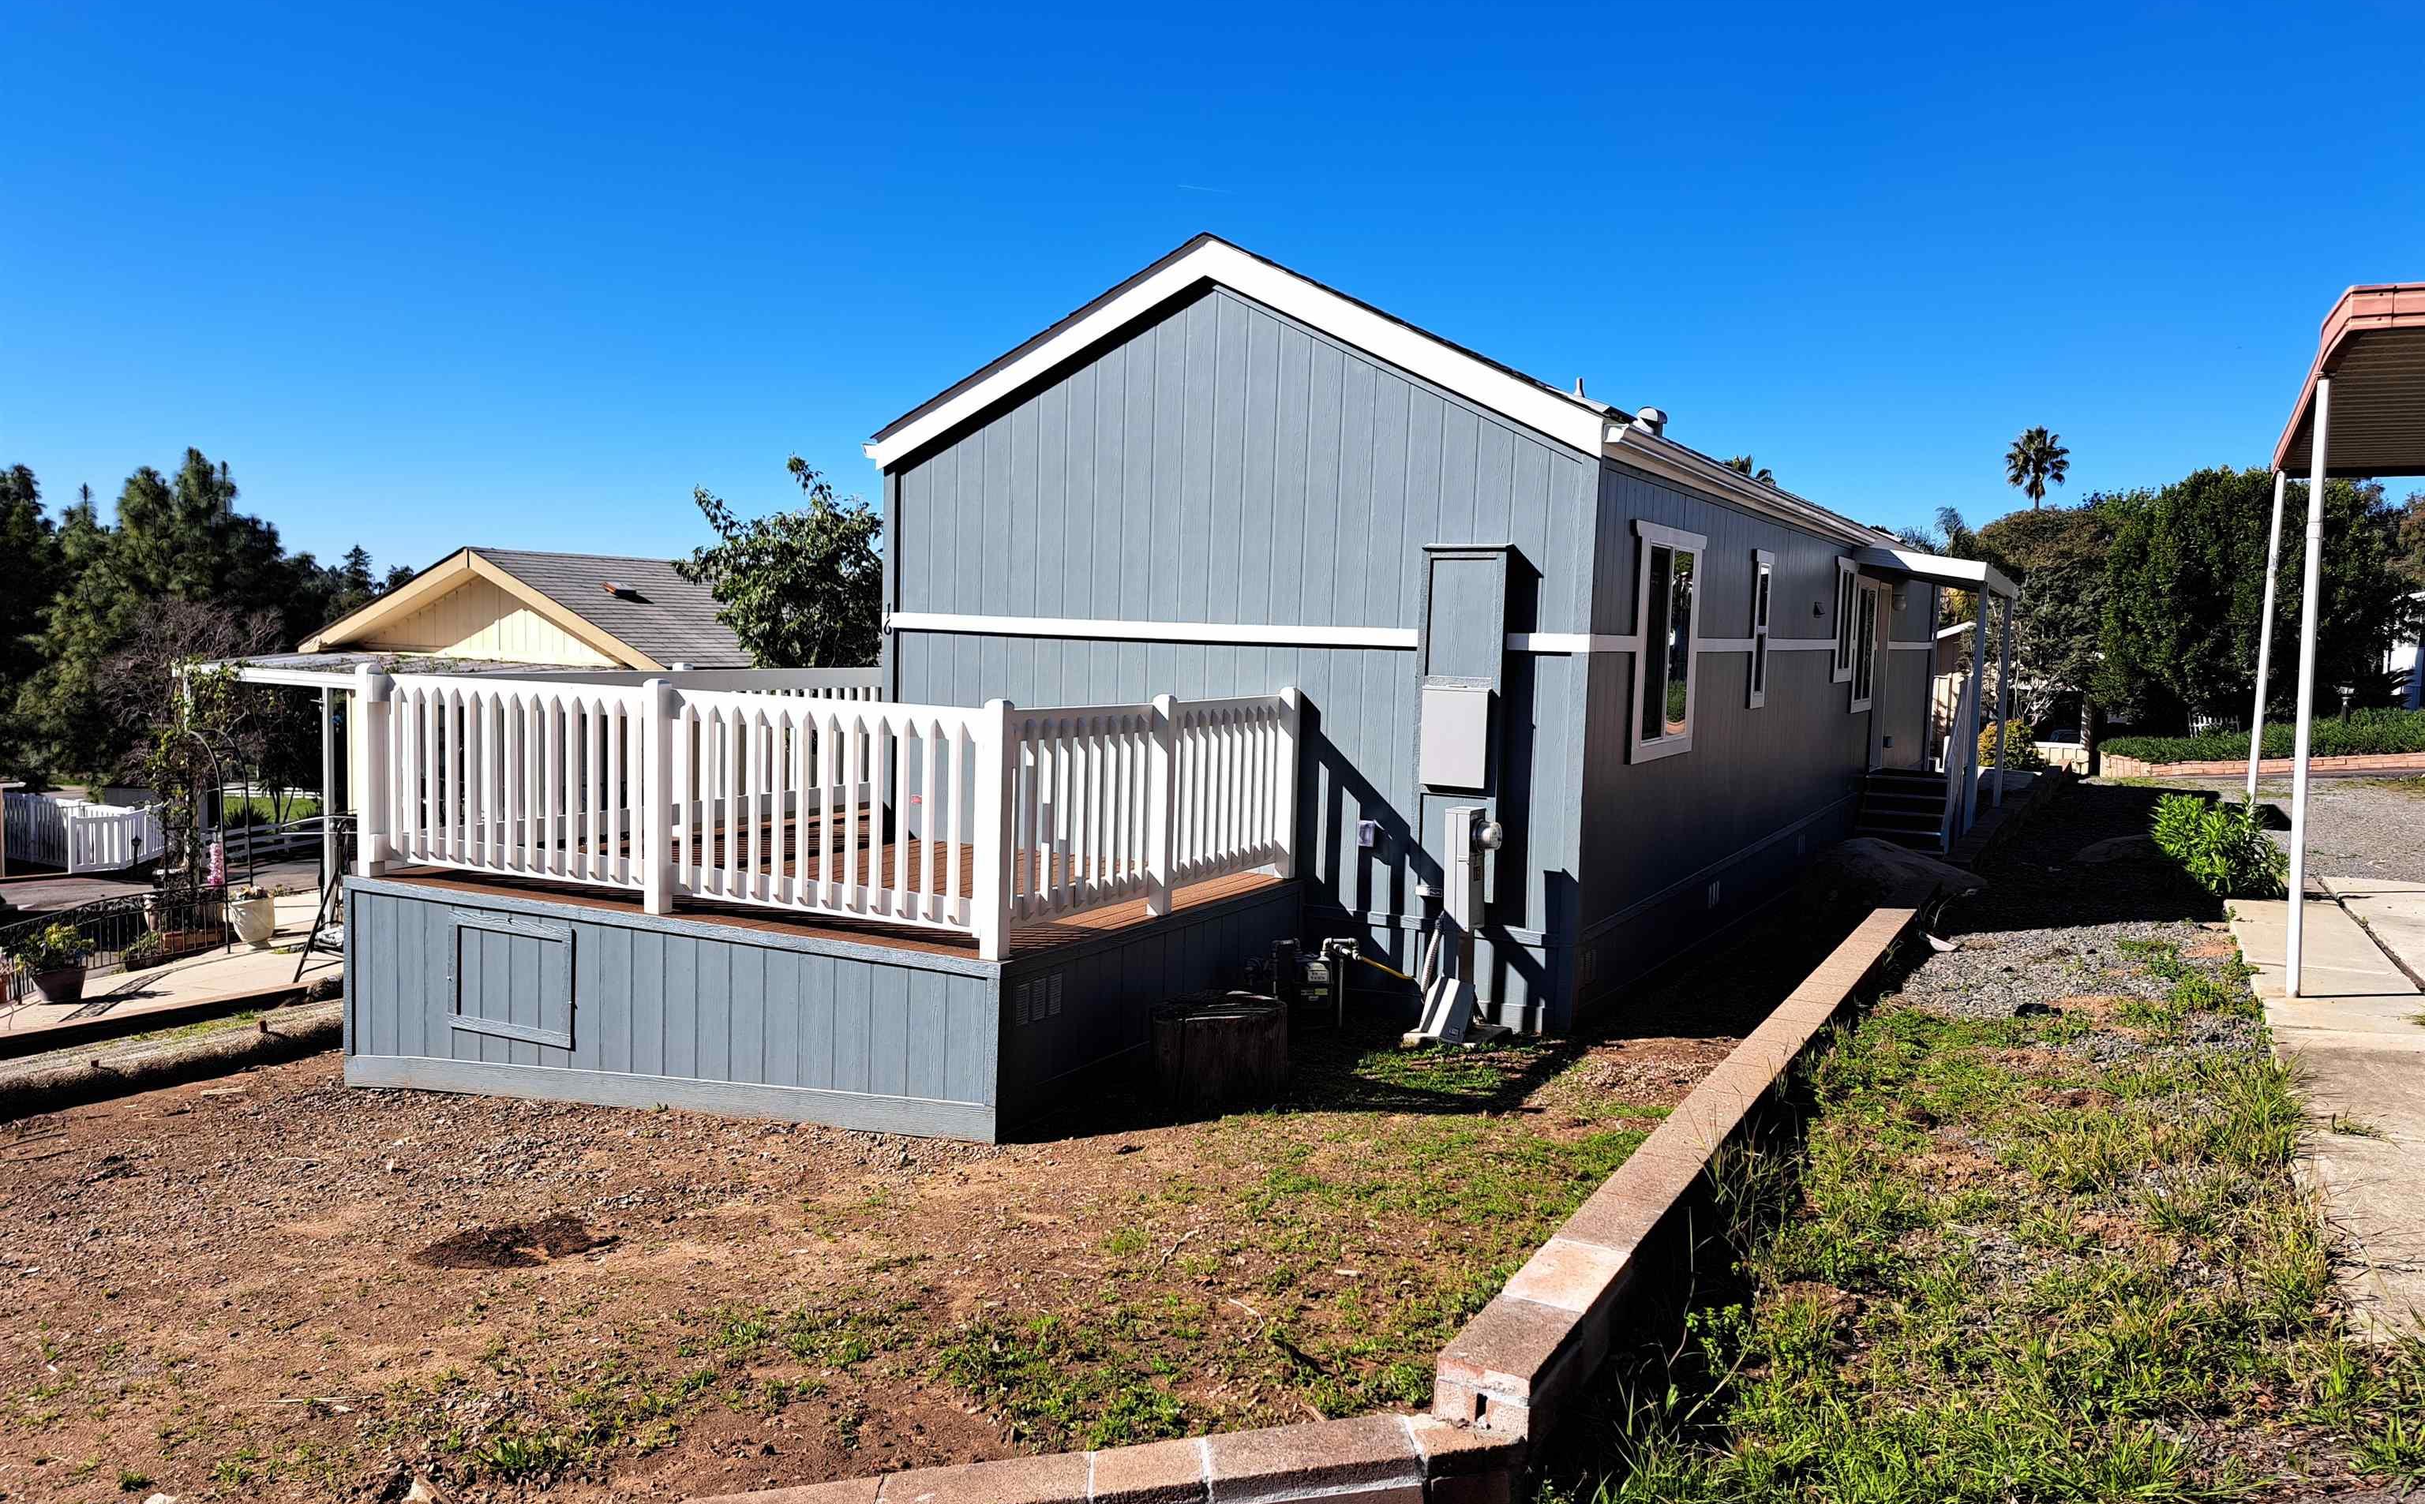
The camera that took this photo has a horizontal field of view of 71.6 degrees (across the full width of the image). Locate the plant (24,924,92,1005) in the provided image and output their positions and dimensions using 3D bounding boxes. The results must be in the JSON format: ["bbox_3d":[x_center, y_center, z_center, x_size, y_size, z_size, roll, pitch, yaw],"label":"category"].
[{"bbox_3d":[-8.761,1.561,12.756,0.500,0.590,0.500,4,5,29],"label":"plant"}]

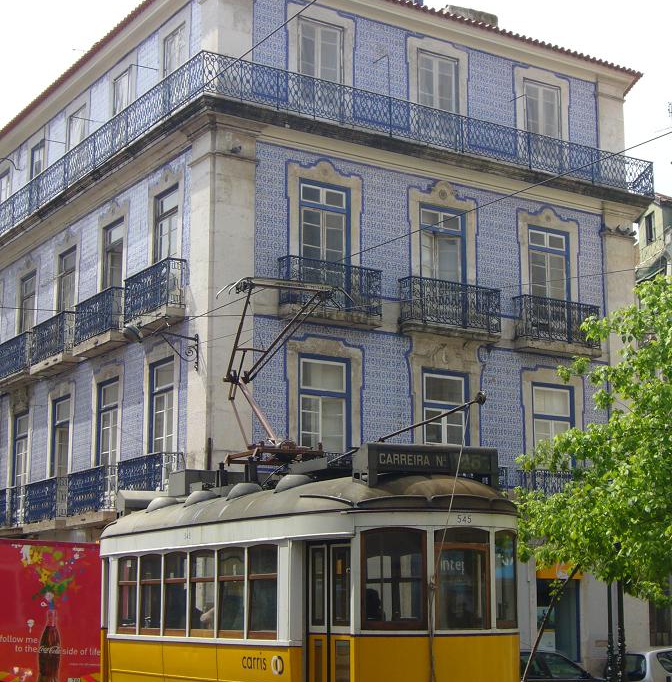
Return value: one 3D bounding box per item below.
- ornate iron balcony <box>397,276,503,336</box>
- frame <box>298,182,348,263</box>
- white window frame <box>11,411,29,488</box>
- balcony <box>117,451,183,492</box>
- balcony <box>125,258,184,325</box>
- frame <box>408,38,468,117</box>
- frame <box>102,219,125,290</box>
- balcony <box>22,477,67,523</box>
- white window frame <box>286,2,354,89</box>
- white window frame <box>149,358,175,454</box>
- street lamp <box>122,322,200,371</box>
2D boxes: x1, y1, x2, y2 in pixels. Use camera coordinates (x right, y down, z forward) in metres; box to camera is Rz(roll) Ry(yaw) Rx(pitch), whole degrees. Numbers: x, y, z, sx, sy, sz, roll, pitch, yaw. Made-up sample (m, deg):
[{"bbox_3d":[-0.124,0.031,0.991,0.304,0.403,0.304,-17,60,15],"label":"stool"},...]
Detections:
[{"bbox_3d":[2.558,-0.740,34.460,2.650,1.010,0.430,7,-13,-36],"label":"ornate iron balcony"},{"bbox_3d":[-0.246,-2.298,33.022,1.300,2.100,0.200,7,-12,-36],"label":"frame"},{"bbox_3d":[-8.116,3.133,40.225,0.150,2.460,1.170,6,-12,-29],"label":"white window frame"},{"bbox_3d":[-3.872,2.890,32.103,0.470,0.940,2.320,6,-12,-29],"label":"balcony"},{"bbox_3d":[-3.856,-1.002,33.117,0.430,1.010,2.420,6,-12,-29],"label":"balcony"},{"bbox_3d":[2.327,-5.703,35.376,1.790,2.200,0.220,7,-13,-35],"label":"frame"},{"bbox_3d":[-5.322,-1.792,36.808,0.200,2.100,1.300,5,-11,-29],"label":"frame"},{"bbox_3d":[-7.046,3.981,38.209,0.500,1.050,2.400,5,-11,-29],"label":"balcony"},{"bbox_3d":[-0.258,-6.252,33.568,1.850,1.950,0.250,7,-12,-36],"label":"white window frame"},{"bbox_3d":[-3.629,1.842,32.804,0.200,2.900,1.290,6,-12,-29],"label":"white window frame"},{"bbox_3d":[-3.424,0.137,30.521,1.620,0.810,0.350,6,-12,-29],"label":"street lamp"}]

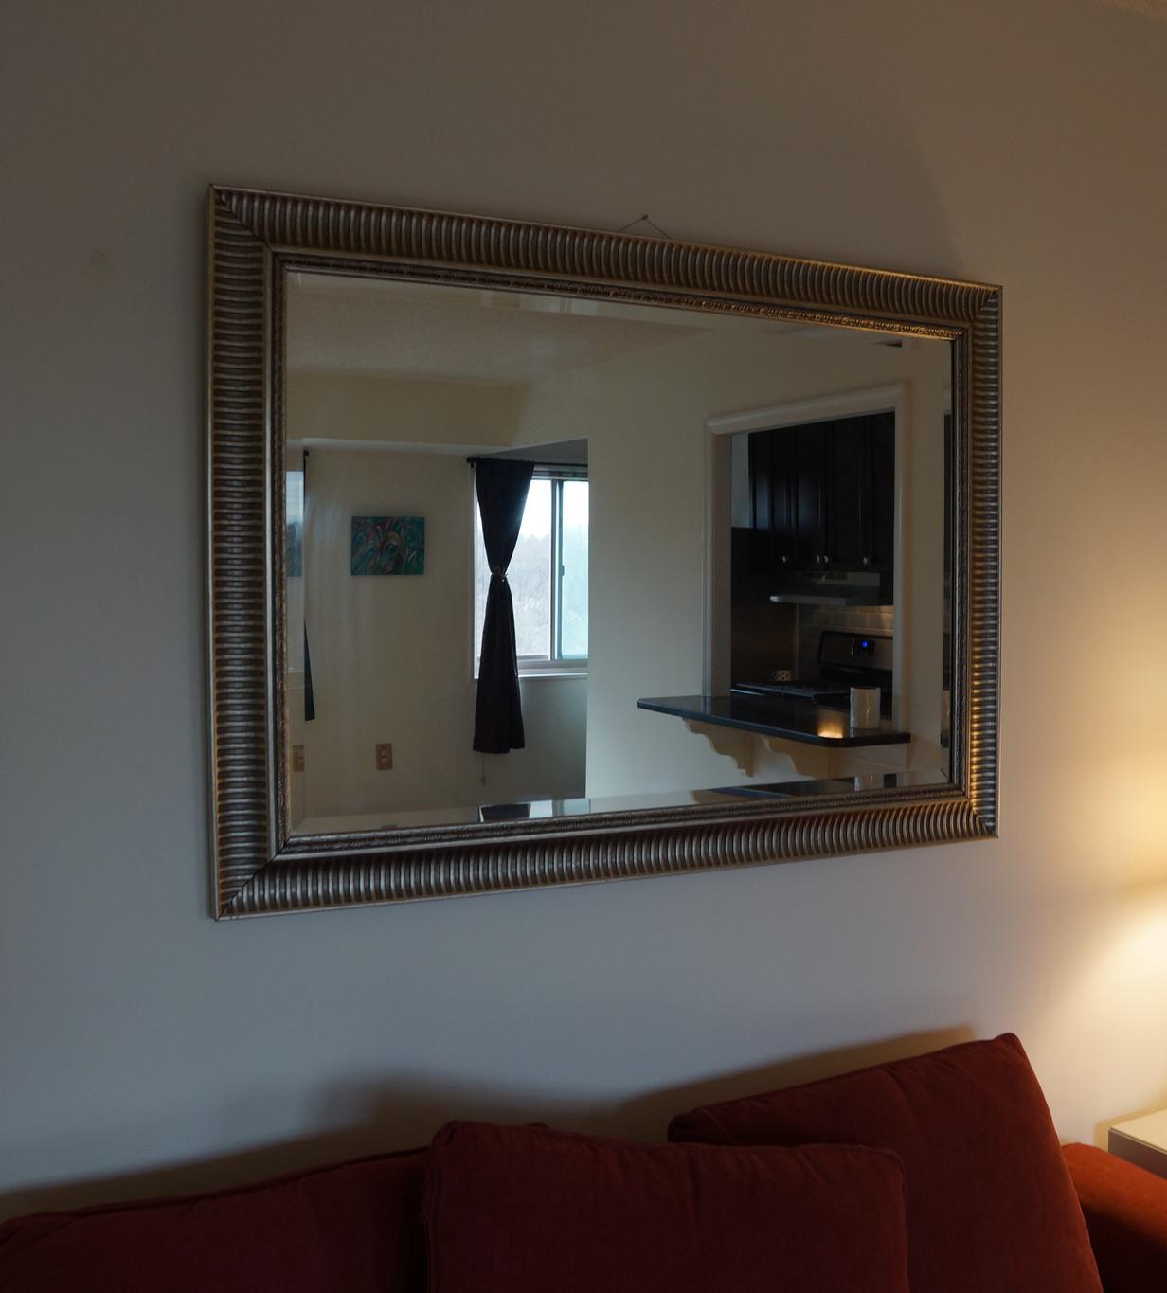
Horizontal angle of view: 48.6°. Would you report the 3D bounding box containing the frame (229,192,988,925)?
[{"bbox_3d":[0.099,-0.113,1.712,1.149,0.825,0.050,-1,1,-25],"label":"frame"}]

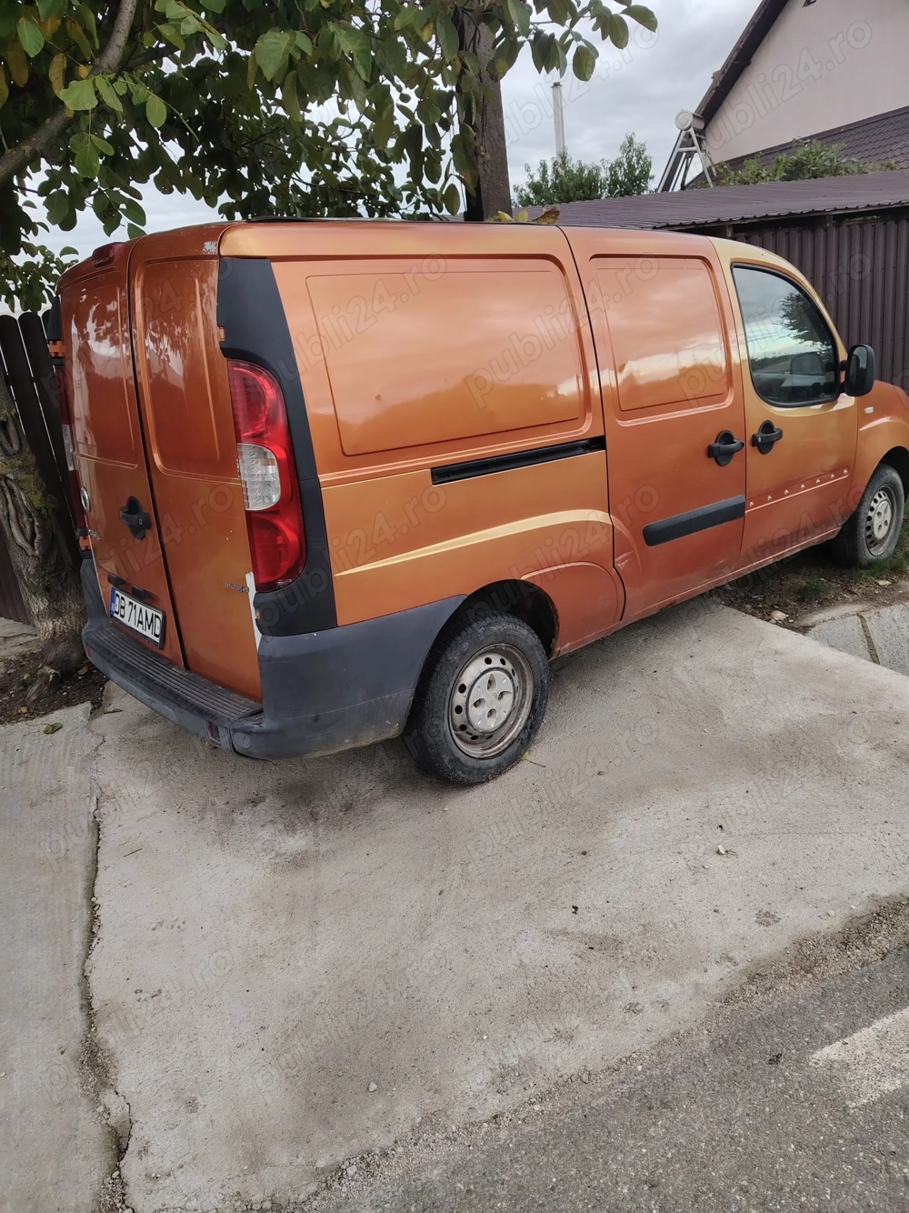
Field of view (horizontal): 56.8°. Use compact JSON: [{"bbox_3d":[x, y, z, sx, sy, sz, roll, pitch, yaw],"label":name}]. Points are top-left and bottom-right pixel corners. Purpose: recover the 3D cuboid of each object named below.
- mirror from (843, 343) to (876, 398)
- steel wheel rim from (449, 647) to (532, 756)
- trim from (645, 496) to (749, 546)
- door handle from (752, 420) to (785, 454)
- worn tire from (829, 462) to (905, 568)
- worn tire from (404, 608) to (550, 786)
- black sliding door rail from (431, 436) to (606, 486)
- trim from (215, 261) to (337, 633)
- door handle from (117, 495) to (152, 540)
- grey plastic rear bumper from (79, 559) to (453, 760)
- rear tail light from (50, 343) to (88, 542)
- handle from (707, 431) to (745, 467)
[{"bbox_3d":[1.860,-1.089,3.875,0.120,0.230,0.170,-15,21,-27],"label":"mirror"},{"bbox_3d":[0.087,0.312,2.937,0.409,0.409,0.151,-18,22,-37],"label":"steel wheel rim"},{"bbox_3d":[0.991,-0.351,3.428,0.707,0.091,0.030,-18,22,-37],"label":"trim"},{"bbox_3d":[1.345,-0.720,3.592,0.205,0.140,0.060,-20,23,-36],"label":"door handle"},{"bbox_3d":[2.336,-0.493,4.741,0.606,0.606,0.182,-18,22,-37],"label":"worn tire"},{"bbox_3d":[0.082,0.310,2.942,0.606,0.606,0.182,-18,22,-37],"label":"worn tire"},{"bbox_3d":[0.227,-0.484,2.745,0.798,0.059,0.040,-18,22,-37],"label":"black sliding door rail"},{"bbox_3d":[-0.481,-0.398,2.232,0.202,0.990,0.162,-18,22,-37],"label":"trim"},{"bbox_3d":[-1.062,-0.296,2.800,0.061,0.141,0.232,-18,22,-37],"label":"door handle"},{"bbox_3d":[-0.800,0.066,3.123,0.727,0.404,1.707,-18,22,-37],"label":"grey plastic rear bumper"},{"bbox_3d":[-1.503,-0.628,3.370,0.162,0.656,0.141,-18,22,-37],"label":"rear tail light"},{"bbox_3d":[1.106,-0.636,3.405,0.212,0.140,0.060,-20,23,-36],"label":"handle"}]

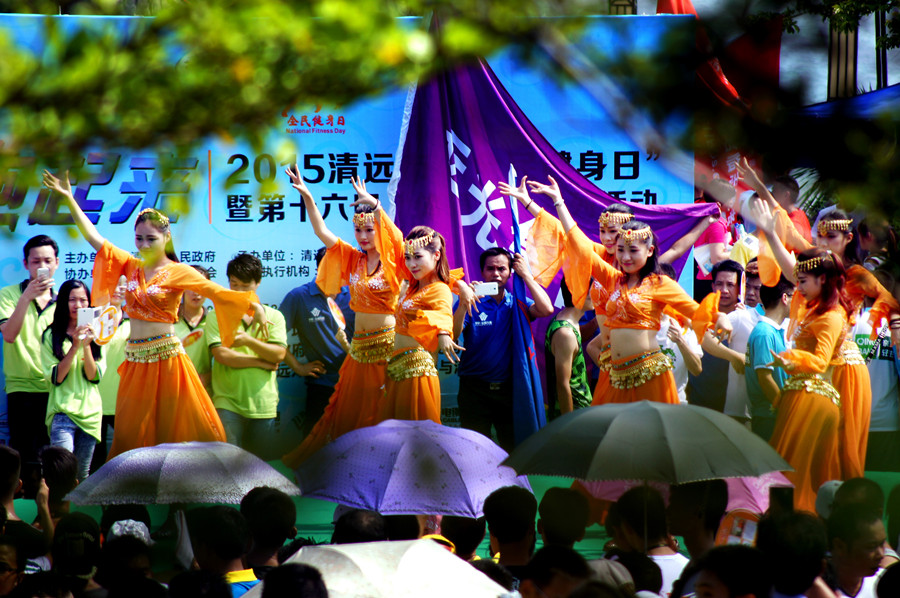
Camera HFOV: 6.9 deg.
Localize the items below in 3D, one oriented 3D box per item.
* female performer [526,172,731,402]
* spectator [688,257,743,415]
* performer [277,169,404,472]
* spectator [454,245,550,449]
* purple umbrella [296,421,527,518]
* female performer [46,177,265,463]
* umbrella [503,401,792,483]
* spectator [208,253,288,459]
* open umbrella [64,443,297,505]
[{"bbox_3d":[0.877,0.274,37.500,1.000,1.760,0.500,2,5,25],"label":"female performer"},{"bbox_3d":[1.431,0.645,40.300,0.500,1.700,0.350,0,5,0],"label":"spectator"},{"bbox_3d":[-0.544,0.235,38.000,0.620,1.780,0.500,2,5,20],"label":"performer"},{"bbox_3d":[0.281,0.575,40.200,0.540,1.700,0.420,0,5,3],"label":"spectator"},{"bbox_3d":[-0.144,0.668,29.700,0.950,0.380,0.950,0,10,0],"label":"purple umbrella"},{"bbox_3d":[-1.464,0.272,37.300,1.100,1.820,0.500,2,5,25],"label":"female performer"},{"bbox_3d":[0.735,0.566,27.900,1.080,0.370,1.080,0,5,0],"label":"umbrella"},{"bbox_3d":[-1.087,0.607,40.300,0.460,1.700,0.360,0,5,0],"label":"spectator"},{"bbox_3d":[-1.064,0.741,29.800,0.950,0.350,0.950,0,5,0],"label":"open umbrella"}]

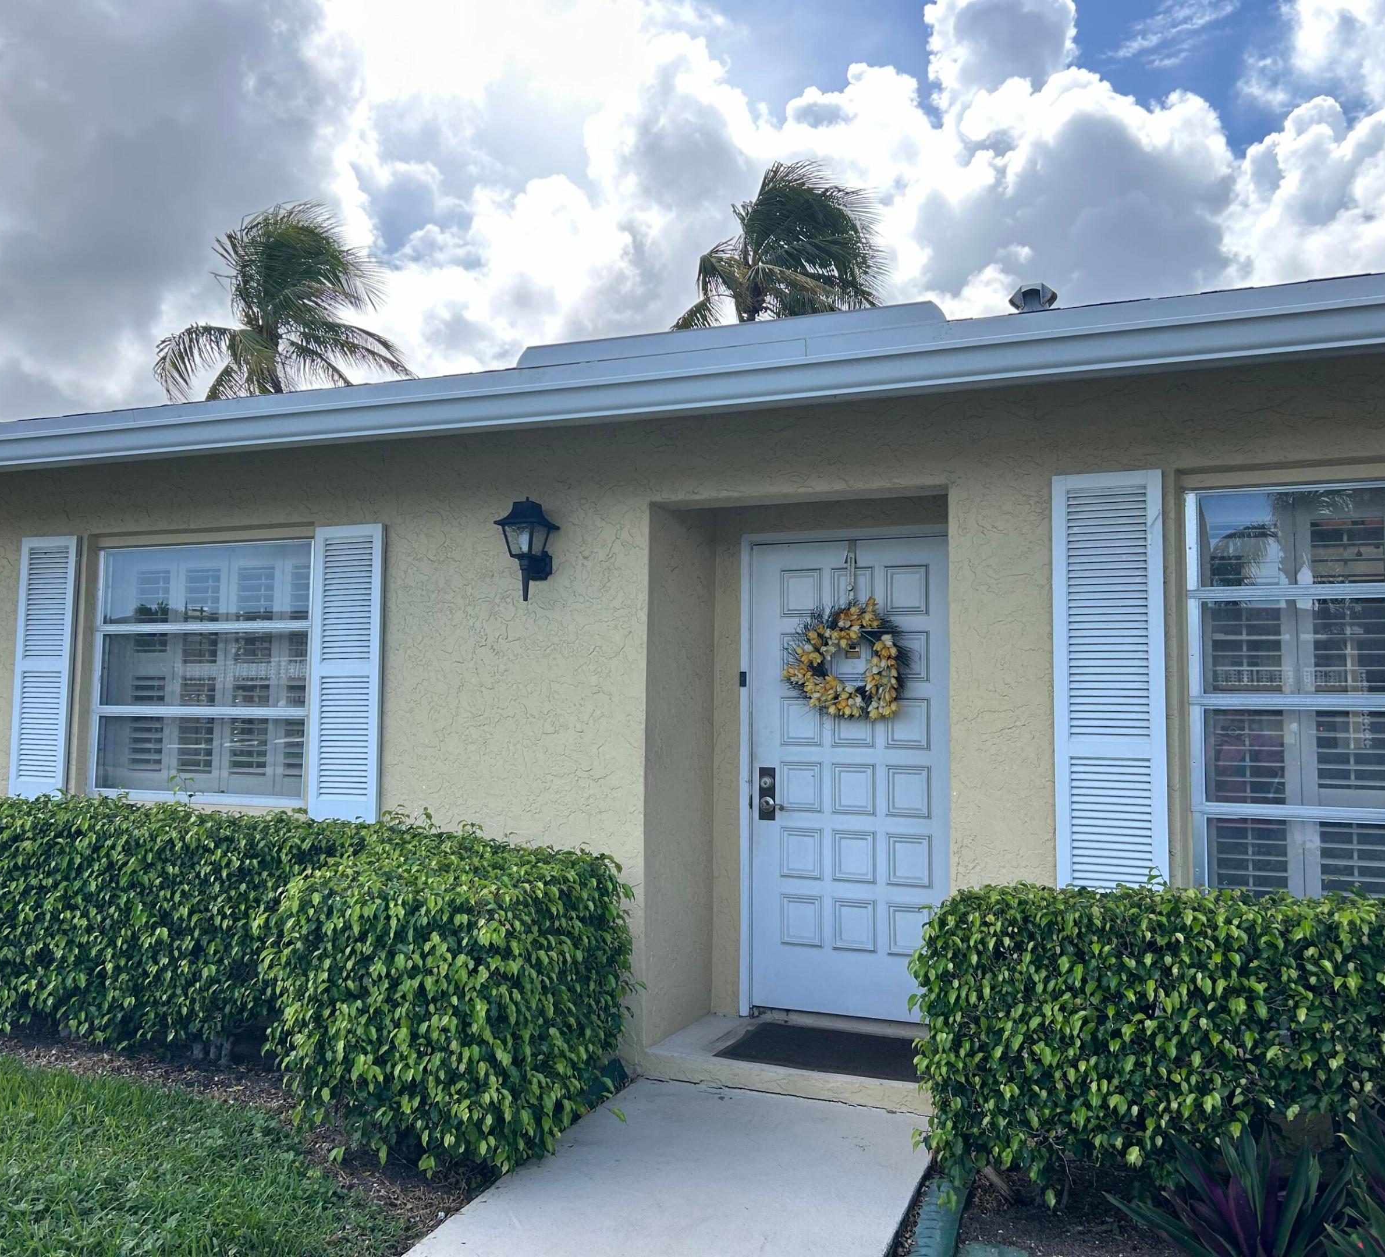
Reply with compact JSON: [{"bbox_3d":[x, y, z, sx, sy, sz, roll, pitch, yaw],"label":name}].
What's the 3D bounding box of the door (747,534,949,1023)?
[{"bbox_3d":[0.688,0.635,5.376,0.922,2.020,0.050,-1,-4,22],"label":"door"}]

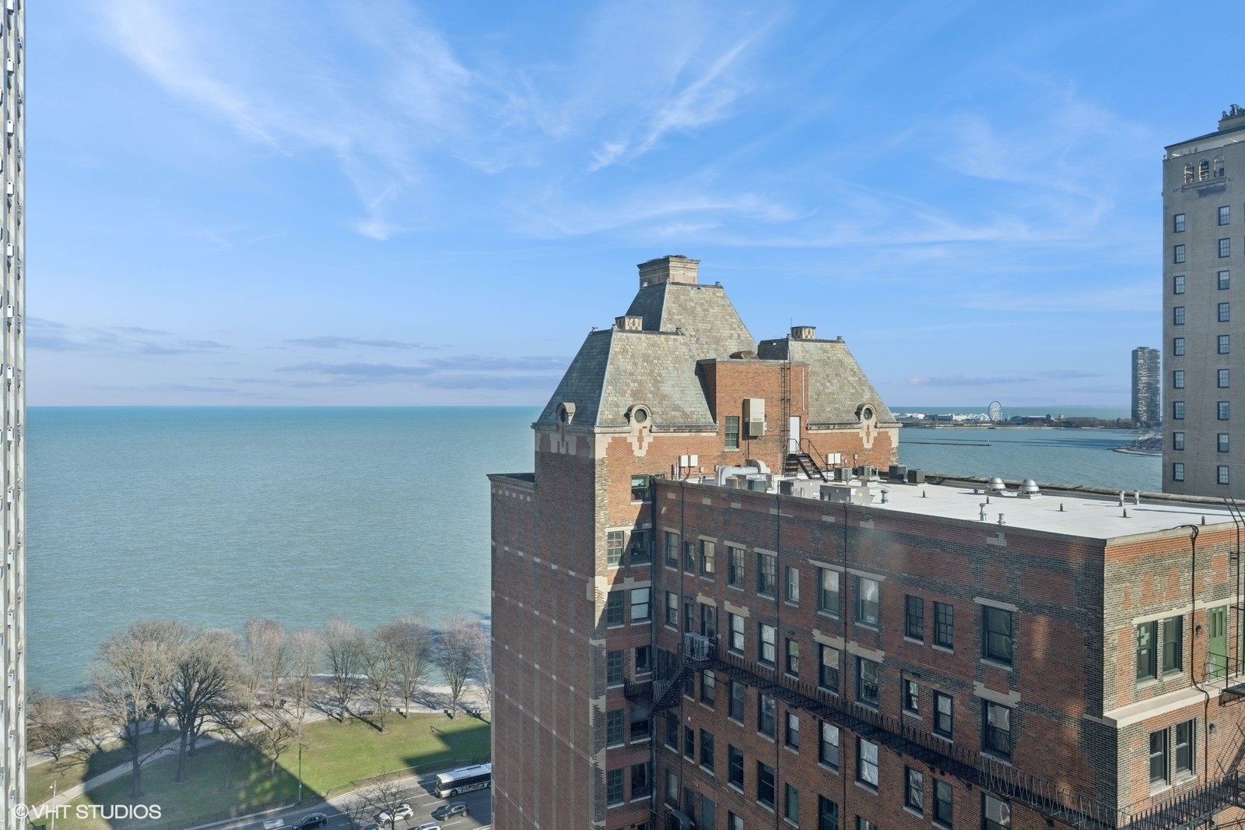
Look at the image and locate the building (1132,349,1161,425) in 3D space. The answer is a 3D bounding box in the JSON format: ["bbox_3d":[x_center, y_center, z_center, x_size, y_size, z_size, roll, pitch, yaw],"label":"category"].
[{"bbox_3d":[1301.953,-70.518,2150.000,62.000,197.000,60.000,0,1,31],"label":"building"}]

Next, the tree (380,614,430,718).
[{"bbox_3d":[-39.693,46.249,159.045,8.505,19.218,8.505,0,1,0],"label":"tree"}]

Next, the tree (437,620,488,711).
[{"bbox_3d":[-30.054,46.608,159.049,9.026,18.500,9.026,0,1,0],"label":"tree"}]

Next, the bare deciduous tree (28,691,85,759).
[{"bbox_3d":[-92.093,50.691,140.835,9.223,10.825,9.223,0,1,0],"label":"bare deciduous tree"}]

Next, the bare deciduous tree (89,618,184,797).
[{"bbox_3d":[-76.543,46.931,135.849,14.849,26.398,14.404,0,1,0],"label":"bare deciduous tree"}]

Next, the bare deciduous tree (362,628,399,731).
[{"bbox_3d":[-45.668,50.114,162.842,6.969,19.289,6.760,0,1,0],"label":"bare deciduous tree"}]

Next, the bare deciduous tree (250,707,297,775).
[{"bbox_3d":[-58.264,54.675,144.142,7.790,10.683,7.556,0,1,0],"label":"bare deciduous tree"}]

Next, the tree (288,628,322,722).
[{"bbox_3d":[-59.968,50.169,163.326,6.622,19.165,6.423,0,1,0],"label":"tree"}]

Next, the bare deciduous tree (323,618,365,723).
[{"bbox_3d":[-50.645,46.303,157.104,7.372,19.162,7.372,0,1,0],"label":"bare deciduous tree"}]

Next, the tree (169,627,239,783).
[{"bbox_3d":[-65.495,44.586,132.762,10.865,23.252,10.865,0,1,0],"label":"tree"}]

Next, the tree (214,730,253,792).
[{"bbox_3d":[-62.545,55.397,138.706,6.091,9.389,5.908,0,1,0],"label":"tree"}]

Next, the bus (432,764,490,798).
[{"bbox_3d":[-23.776,58.535,139.163,12.200,3.100,2.570,0,1,-29],"label":"bus"}]

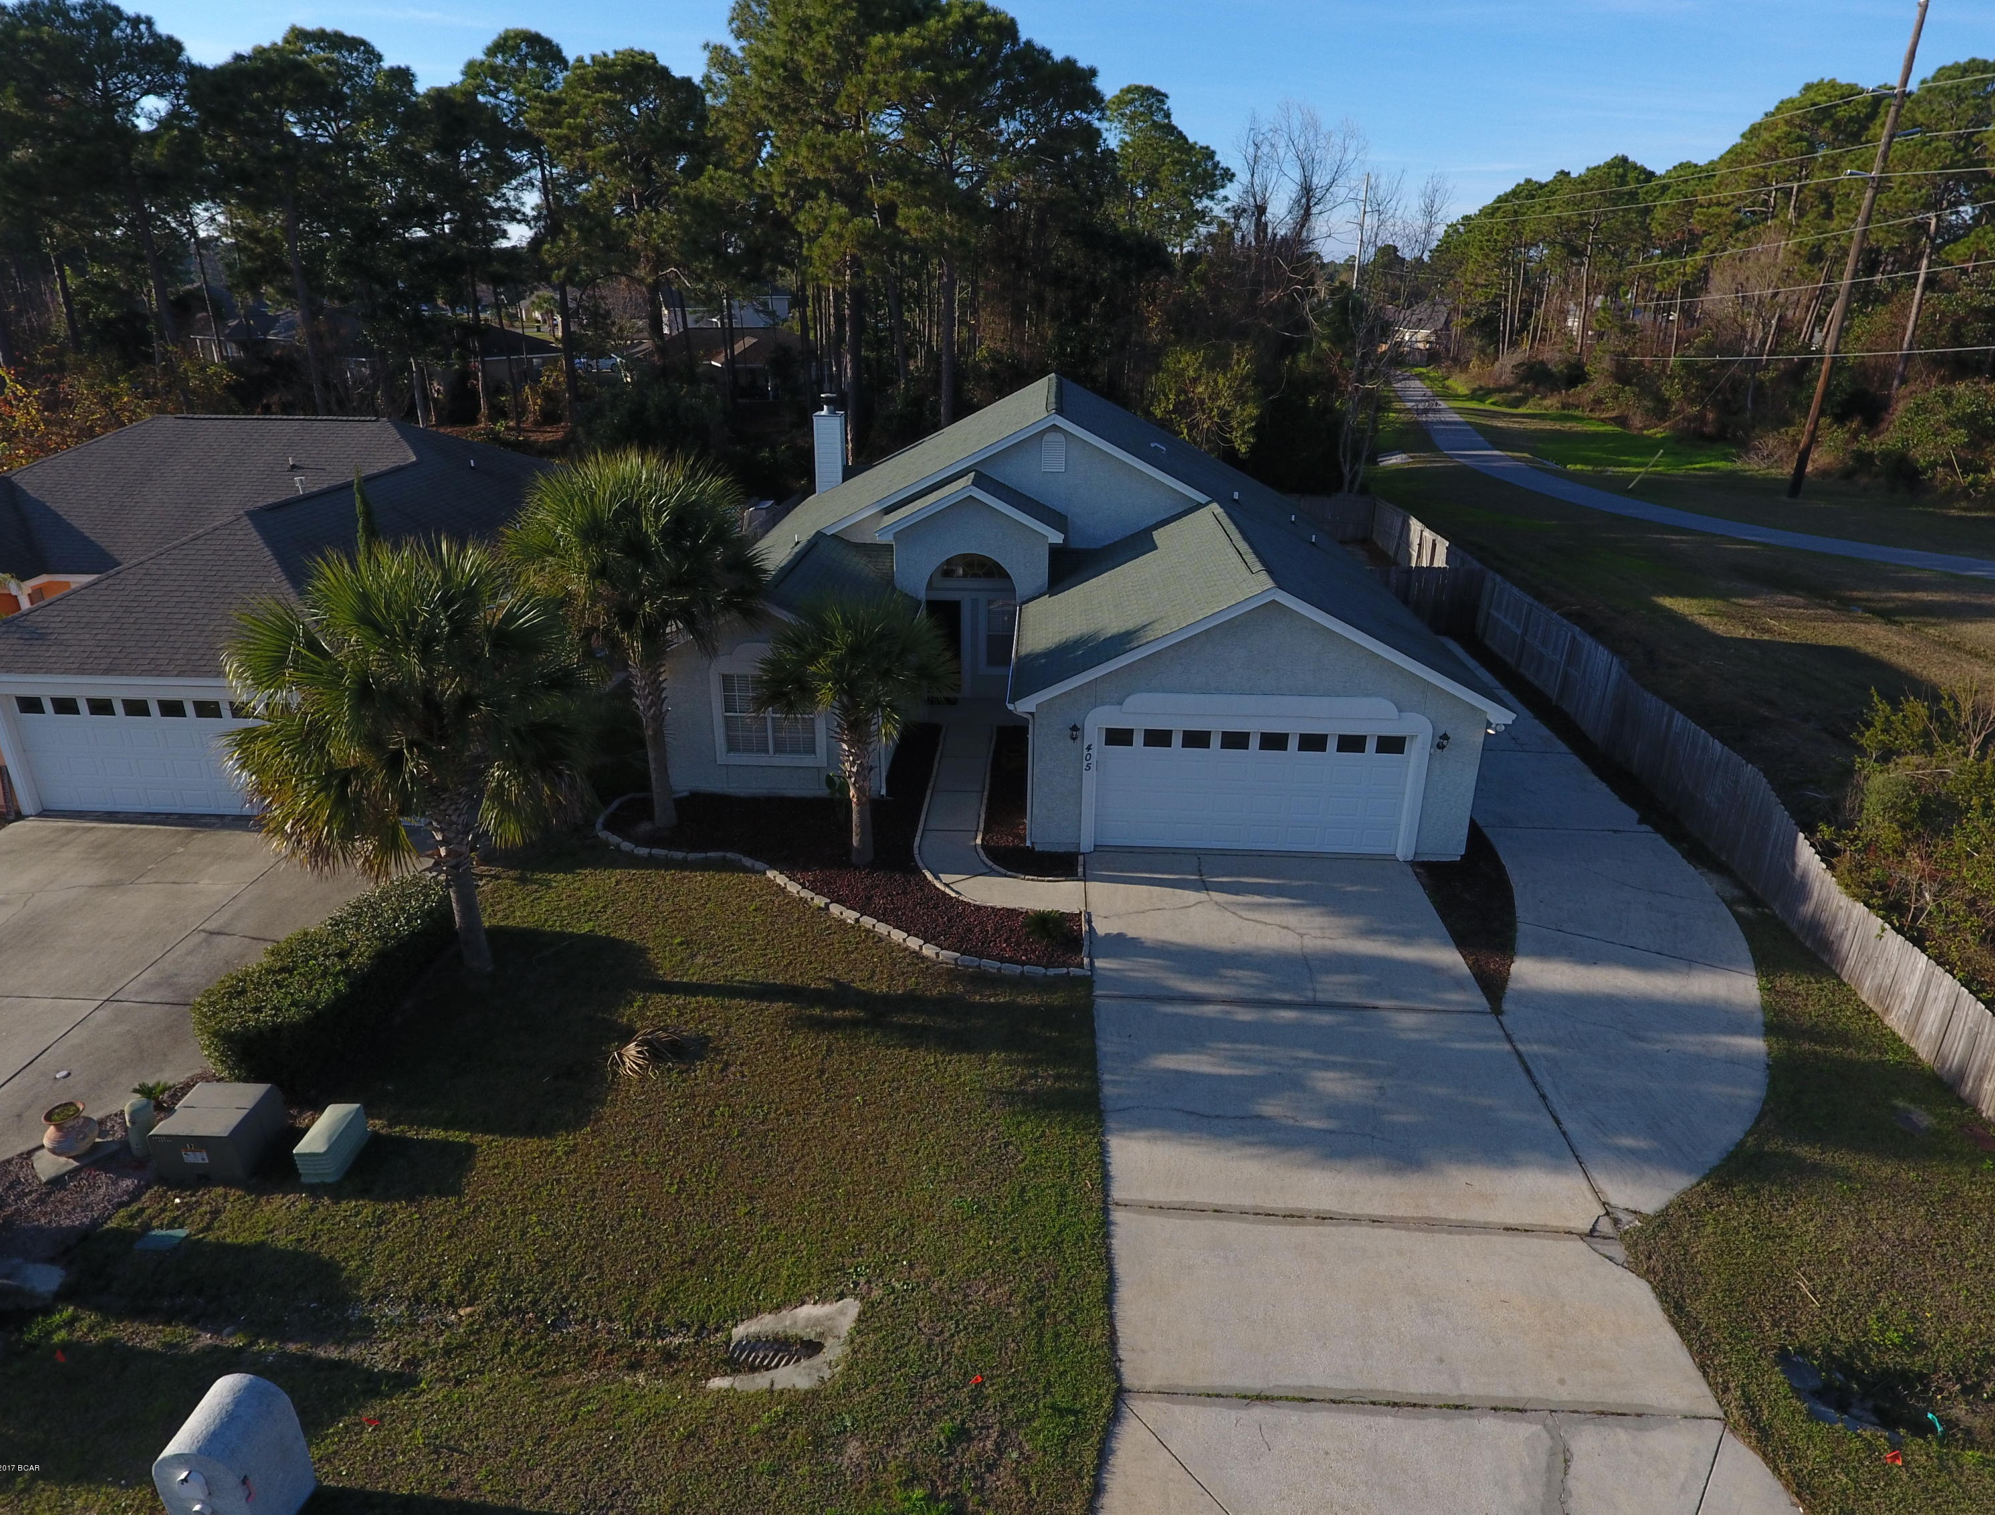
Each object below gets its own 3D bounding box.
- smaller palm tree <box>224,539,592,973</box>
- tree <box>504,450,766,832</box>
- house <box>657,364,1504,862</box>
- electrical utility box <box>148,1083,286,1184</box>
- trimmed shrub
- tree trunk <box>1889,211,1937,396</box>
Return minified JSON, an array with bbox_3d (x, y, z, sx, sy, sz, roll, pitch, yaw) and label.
[{"bbox_3d":[-7.162,0.195,14.930,3.984,5.830,3.984,1,23,3],"label":"smaller palm tree"},{"bbox_3d":[-5.604,-1.718,18.844,3.836,6.188,3.836,1,23,3],"label":"tree"},{"bbox_3d":[1.209,-4.450,25.515,14.100,6.150,17.000,1,23,3],"label":"house"},{"bbox_3d":[-8.429,4.030,12.672,0.920,0.610,0.900,1,23,3],"label":"electrical utility box"},{"bbox_3d":[-8.466,2.799,15.100,1.350,0.930,3.450,2,23,5],"label":"trimmed shrub"},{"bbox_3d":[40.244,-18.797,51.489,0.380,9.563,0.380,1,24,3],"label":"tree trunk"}]

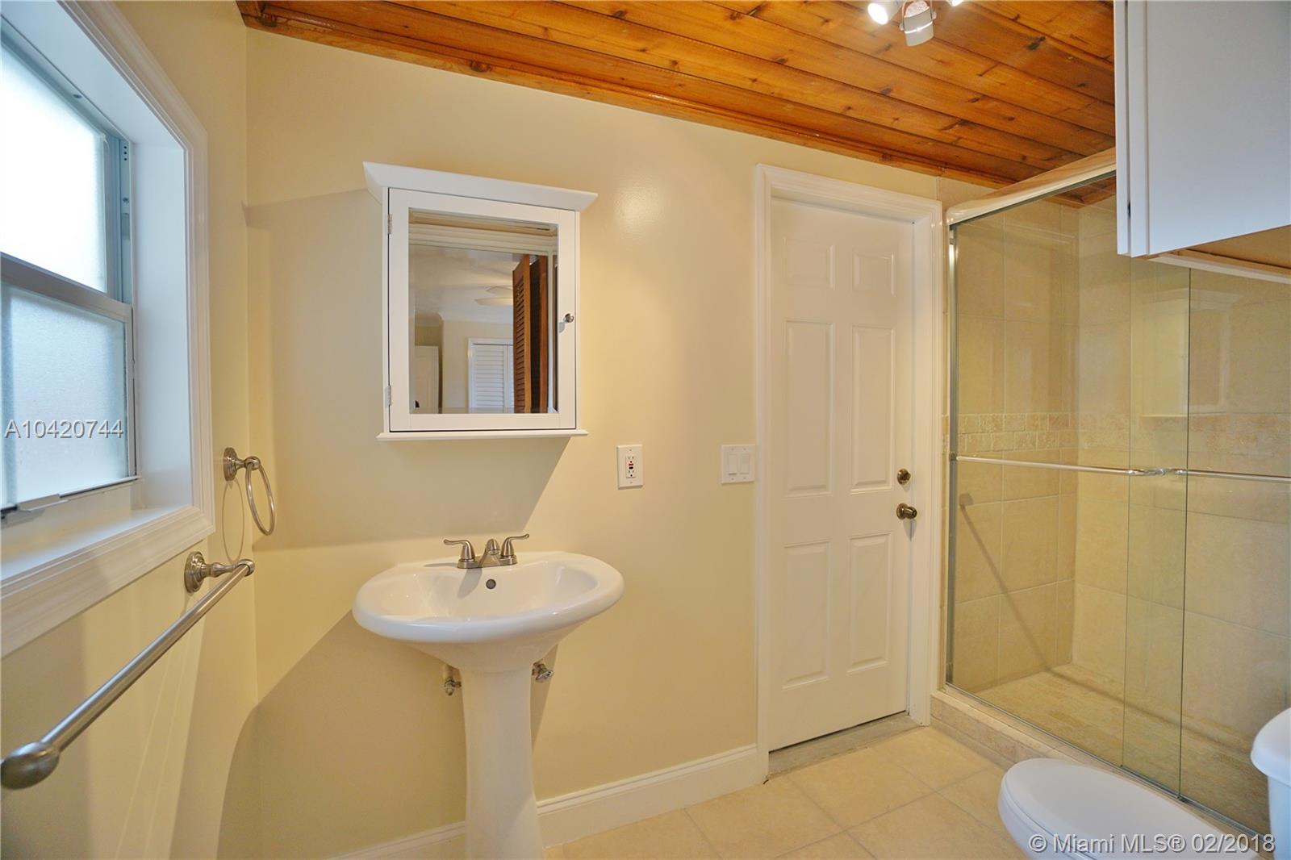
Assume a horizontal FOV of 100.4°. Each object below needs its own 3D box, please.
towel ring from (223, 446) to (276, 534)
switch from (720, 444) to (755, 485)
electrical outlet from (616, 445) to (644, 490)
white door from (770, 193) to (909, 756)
[{"bbox_3d":[-0.836,0.132,1.137,0.080,0.192,0.167,-1,1,-21],"label":"towel ring"},{"bbox_3d":[0.305,0.114,1.764,0.128,0.126,0.012,-1,1,-21],"label":"switch"},{"bbox_3d":[-0.046,0.111,1.626,0.081,0.126,0.012,-1,1,-21],"label":"electrical outlet"},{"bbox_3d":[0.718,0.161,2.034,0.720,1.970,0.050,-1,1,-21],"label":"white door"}]

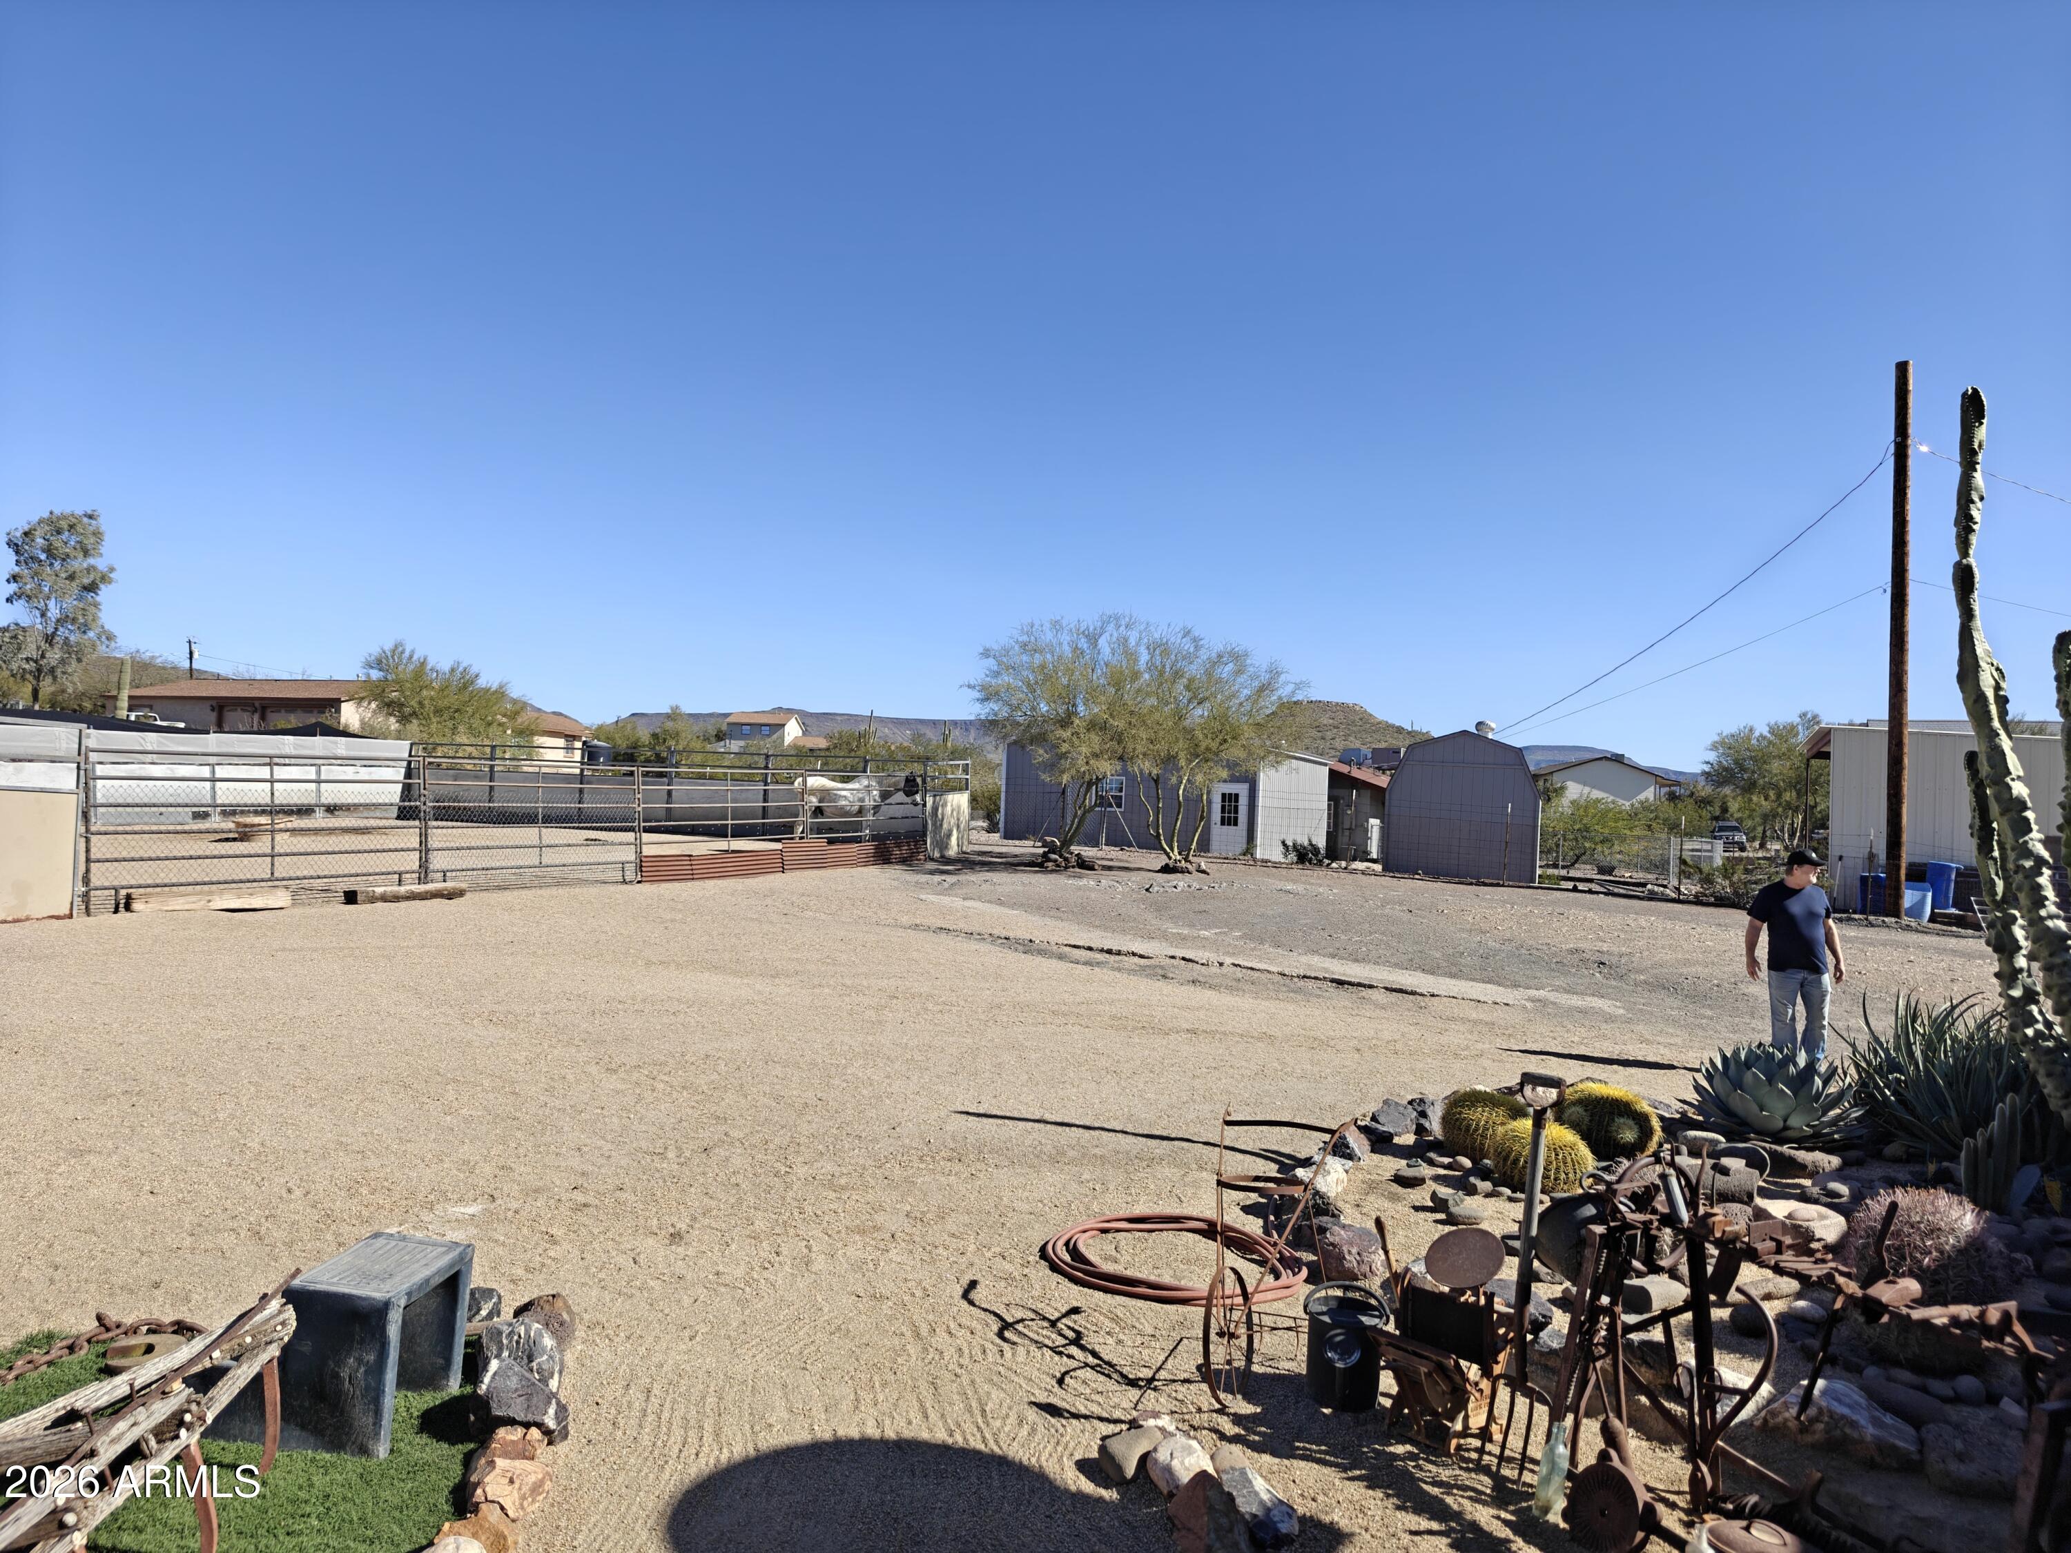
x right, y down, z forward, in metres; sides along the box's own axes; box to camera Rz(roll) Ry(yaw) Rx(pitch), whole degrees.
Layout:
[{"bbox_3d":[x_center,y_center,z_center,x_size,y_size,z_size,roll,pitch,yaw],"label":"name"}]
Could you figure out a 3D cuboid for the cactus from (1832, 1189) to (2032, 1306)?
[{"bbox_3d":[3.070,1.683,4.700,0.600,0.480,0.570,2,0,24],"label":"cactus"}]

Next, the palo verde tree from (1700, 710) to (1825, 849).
[{"bbox_3d":[34.126,0.263,64.000,6.600,6.500,6.400,2,0,30],"label":"palo verde tree"}]

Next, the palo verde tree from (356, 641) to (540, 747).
[{"bbox_3d":[-20.515,-1.891,48.000,6.400,5.700,6.100,2,-1,0],"label":"palo verde tree"}]

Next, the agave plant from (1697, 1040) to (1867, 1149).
[{"bbox_3d":[4.555,1.932,8.450,1.030,0.580,1.000,2,-1,0],"label":"agave plant"}]

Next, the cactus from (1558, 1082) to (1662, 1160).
[{"bbox_3d":[3.251,1.949,7.800,0.580,0.450,0.570,2,-1,0],"label":"cactus"}]

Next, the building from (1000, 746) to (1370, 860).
[{"bbox_3d":[3.892,0.783,41.701,8.564,3.050,4.663,1,-2,35],"label":"building"}]

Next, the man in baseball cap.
[{"bbox_3d":[5.741,1.437,10.400,0.660,1.770,0.380,2,0,10],"label":"man in baseball cap"}]

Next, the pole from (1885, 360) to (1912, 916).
[{"bbox_3d":[15.249,-2.429,24.300,0.310,9.800,0.310,1,0,30],"label":"pole"}]

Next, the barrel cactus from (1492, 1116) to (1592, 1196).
[{"bbox_3d":[2.576,1.926,7.000,0.520,0.420,0.520,2,-1,0],"label":"barrel cactus"}]

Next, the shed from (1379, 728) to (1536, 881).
[{"bbox_3d":[9.700,0.600,30.800,3.050,3.100,4.300,2,0,21],"label":"shed"}]

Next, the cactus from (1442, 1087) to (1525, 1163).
[{"bbox_3d":[2.251,1.748,6.900,0.450,0.390,0.450,2,0,18],"label":"cactus"}]

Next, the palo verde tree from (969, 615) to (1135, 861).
[{"bbox_3d":[0.556,-1.008,35.000,4.600,6.100,4.500,2,-1,0],"label":"palo verde tree"}]

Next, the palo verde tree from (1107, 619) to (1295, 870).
[{"bbox_3d":[4.116,-0.729,33.500,4.600,6.000,4.500,2,-1,0],"label":"palo verde tree"}]

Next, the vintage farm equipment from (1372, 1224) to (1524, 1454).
[{"bbox_3d":[1.257,1.711,4.200,0.330,0.580,0.390,1,-2,40],"label":"vintage farm equipment"}]

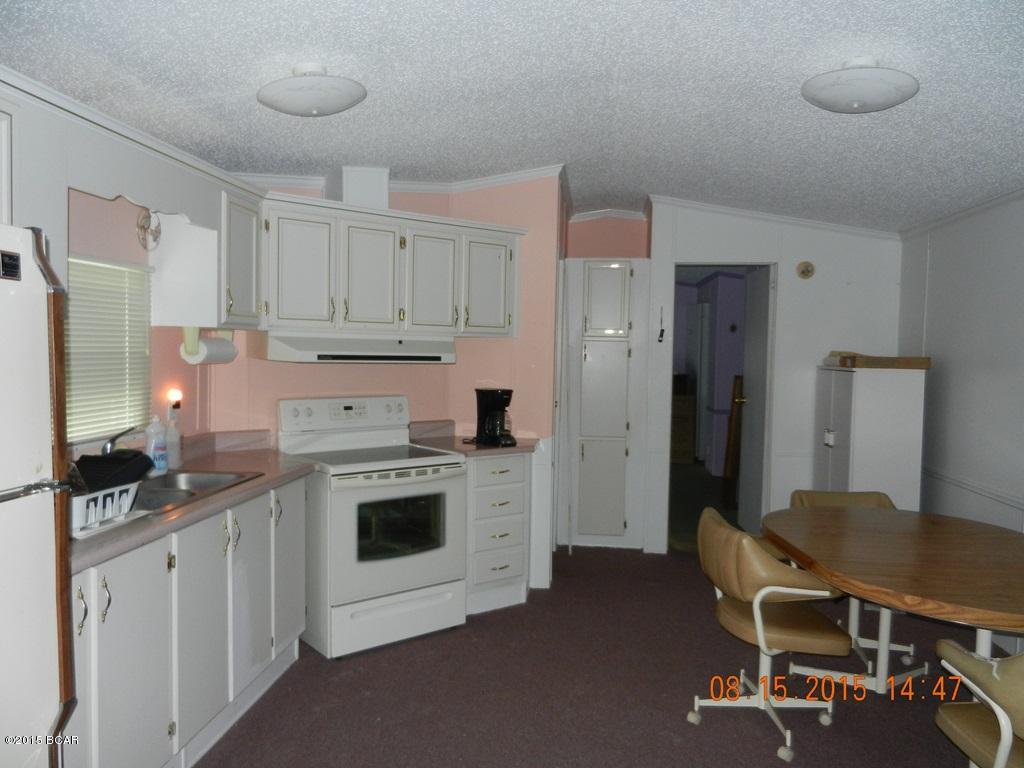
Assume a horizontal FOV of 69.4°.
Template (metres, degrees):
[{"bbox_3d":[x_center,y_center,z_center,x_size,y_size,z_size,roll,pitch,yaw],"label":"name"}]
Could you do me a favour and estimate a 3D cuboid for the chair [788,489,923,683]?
[{"bbox_3d":[1.630,0.937,3.539,0.580,0.790,0.580,1,3,2],"label":"chair"}]

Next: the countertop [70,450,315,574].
[{"bbox_3d":[-1.288,0.414,2.757,0.610,0.050,2.130,1,3,7],"label":"countertop"}]

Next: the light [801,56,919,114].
[{"bbox_3d":[1.196,-1.032,2.543,0.380,0.142,0.380,10,4,6],"label":"light"}]

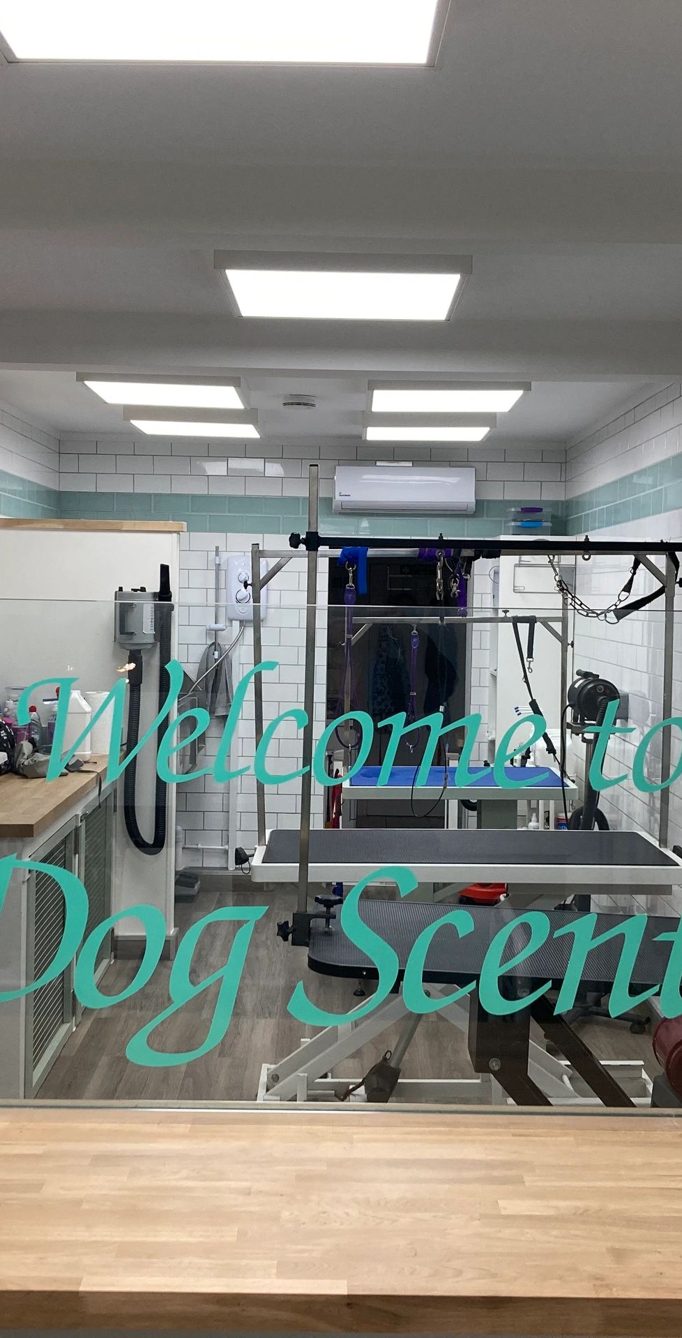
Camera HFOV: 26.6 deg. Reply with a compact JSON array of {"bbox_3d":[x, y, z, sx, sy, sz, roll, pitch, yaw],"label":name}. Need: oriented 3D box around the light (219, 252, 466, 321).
[{"bbox_3d":[0.008,-0.996,3.775,0.611,0.045,0.611,1,3,0],"label":"light"}]

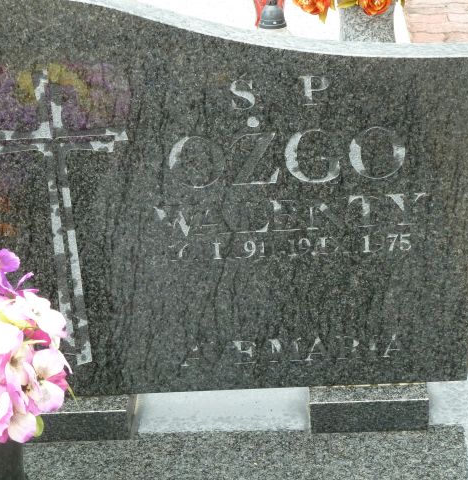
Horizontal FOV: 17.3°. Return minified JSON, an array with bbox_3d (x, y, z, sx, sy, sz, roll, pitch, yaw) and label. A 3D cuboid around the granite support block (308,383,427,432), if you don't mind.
[{"bbox_3d":[0.234,0.262,2.686,0.201,0.061,0.175,-2,26,3],"label":"granite support block"}]

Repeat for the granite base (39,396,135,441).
[{"bbox_3d":[-0.279,0.284,2.711,0.201,0.061,0.175,-2,26,3],"label":"granite base"}]

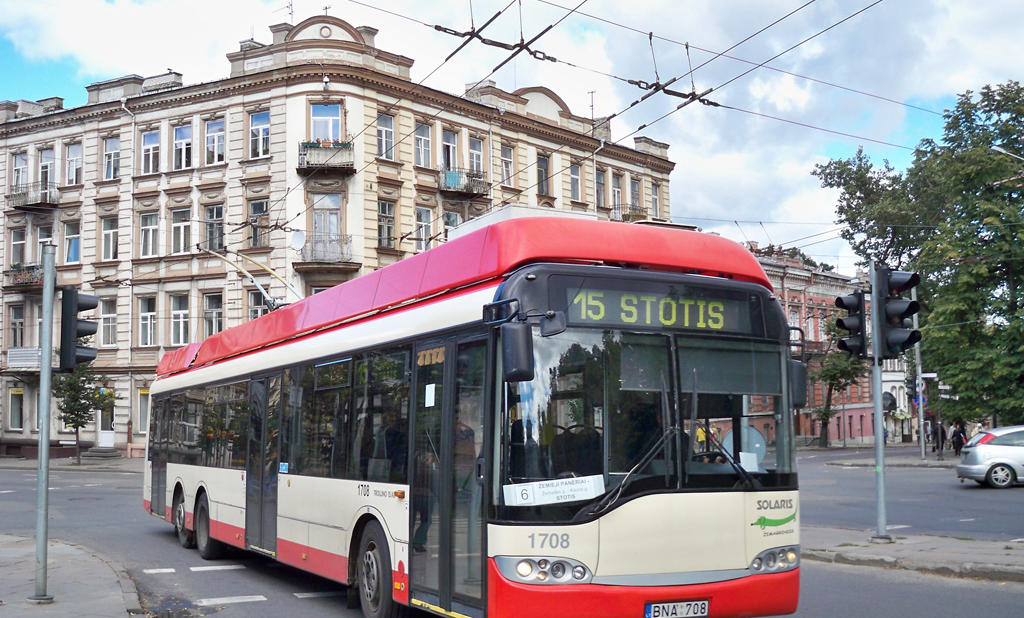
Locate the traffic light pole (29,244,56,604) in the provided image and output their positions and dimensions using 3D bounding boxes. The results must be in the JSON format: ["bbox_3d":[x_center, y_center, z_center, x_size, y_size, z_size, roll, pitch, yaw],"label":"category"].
[{"bbox_3d":[-4.701,1.140,10.400,0.240,3.580,0.240,-1,-6,0],"label":"traffic light pole"}]

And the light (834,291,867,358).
[{"bbox_3d":[4.430,0.203,13.550,0.380,0.860,0.280,1,-6,-13],"label":"light"}]

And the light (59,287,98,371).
[{"bbox_3d":[-4.349,0.206,10.400,0.360,0.840,0.280,1,-6,-17],"label":"light"}]

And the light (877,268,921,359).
[{"bbox_3d":[5.002,0.058,13.400,0.360,1.160,0.440,4,-7,-37],"label":"light"}]

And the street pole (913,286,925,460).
[{"bbox_3d":[17.689,2.629,45.000,0.240,7.800,0.240,-1,-6,0],"label":"street pole"}]

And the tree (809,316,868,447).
[{"bbox_3d":[23.723,5.179,75.000,4.600,9.700,4.400,-1,-6,0],"label":"tree"}]

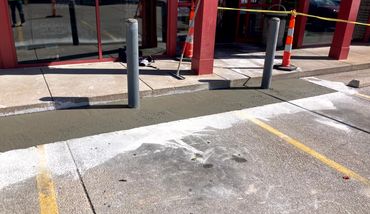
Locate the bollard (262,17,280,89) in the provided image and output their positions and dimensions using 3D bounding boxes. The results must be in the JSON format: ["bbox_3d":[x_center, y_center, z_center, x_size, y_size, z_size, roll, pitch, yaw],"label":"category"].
[{"bbox_3d":[1.403,-0.848,4.913,0.135,1.130,0.135,3,20,0],"label":"bollard"}]

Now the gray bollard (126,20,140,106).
[{"bbox_3d":[-0.646,-0.522,3.773,0.135,1.120,0.135,3,20,0],"label":"gray bollard"}]

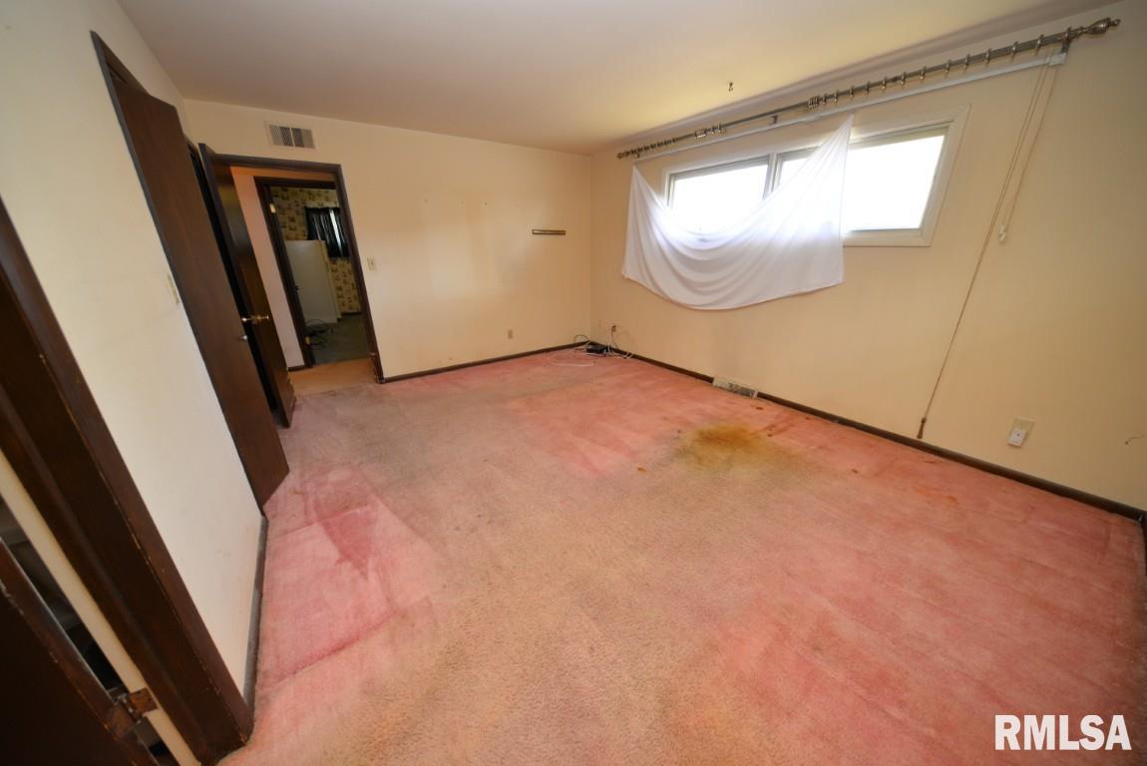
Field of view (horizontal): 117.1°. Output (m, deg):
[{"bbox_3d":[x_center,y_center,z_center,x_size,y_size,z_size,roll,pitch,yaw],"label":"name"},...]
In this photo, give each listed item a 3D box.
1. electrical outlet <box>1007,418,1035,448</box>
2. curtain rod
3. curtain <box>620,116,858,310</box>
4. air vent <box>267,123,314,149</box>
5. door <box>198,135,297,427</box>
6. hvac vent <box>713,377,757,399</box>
[{"bbox_3d":[2.717,0.303,2.123,0.035,0.145,0.075,-15,25,-35],"label":"electrical outlet"},{"bbox_3d":[1.506,-2.106,2.798,0.100,0.080,3.250,-15,25,-35],"label":"curtain rod"},{"bbox_3d":[1.331,-1.451,3.371,0.100,1.470,2.340,-15,25,-35],"label":"curtain"},{"bbox_3d":[-2.318,-2.026,2.886,0.310,0.170,0.025,-15,25,-35],"label":"air vent"},{"bbox_3d":[-2.570,-0.696,2.844,0.040,2.030,0.730,-13,24,-30],"label":"door"},{"bbox_3d":[1.647,0.042,3.589,0.040,0.095,0.450,-15,25,-35],"label":"hvac vent"}]

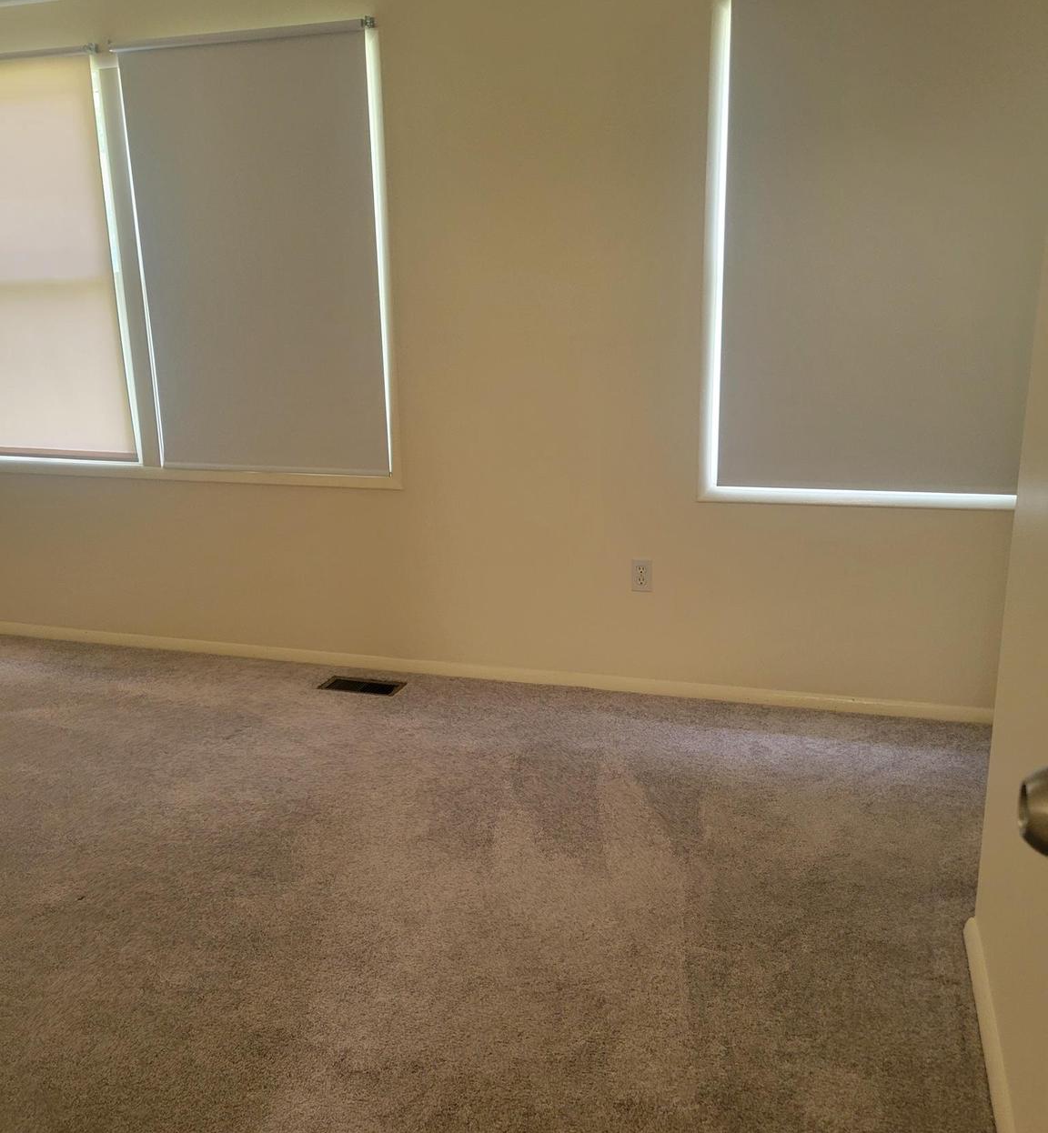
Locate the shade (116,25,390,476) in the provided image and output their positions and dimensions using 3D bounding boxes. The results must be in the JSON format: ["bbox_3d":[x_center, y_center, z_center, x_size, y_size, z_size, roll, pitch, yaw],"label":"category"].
[{"bbox_3d":[-0.958,-1.083,3.744,0.965,1.515,0.055,3,16,17],"label":"shade"}]

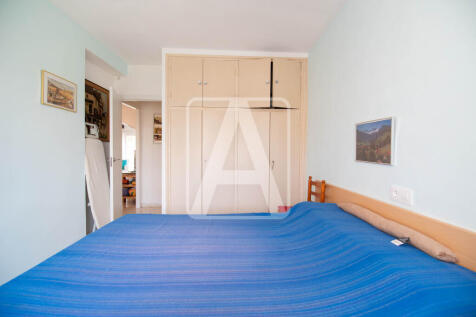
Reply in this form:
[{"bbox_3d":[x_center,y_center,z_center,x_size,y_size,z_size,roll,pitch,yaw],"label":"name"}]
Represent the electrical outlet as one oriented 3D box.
[{"bbox_3d":[1.059,0.240,1.277,0.012,0.090,0.155,1,2,-1],"label":"electrical outlet"}]

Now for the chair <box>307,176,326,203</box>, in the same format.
[{"bbox_3d":[0.754,0.673,2.457,0.450,0.850,0.410,1,2,-1],"label":"chair"}]

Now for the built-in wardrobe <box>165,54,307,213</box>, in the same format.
[{"bbox_3d":[-0.030,-0.260,3.200,2.130,2.520,0.580,0,1,-3],"label":"built-in wardrobe"}]

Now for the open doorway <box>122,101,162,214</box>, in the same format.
[{"bbox_3d":[-1.647,0.017,3.515,0.740,2.030,0.110,1,2,-1],"label":"open doorway"}]

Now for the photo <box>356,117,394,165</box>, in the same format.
[{"bbox_3d":[1.055,-0.131,1.555,0.022,0.330,0.395,1,2,-1],"label":"photo"}]

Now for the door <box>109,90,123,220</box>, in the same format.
[{"bbox_3d":[-1.885,0.028,3.101,0.040,2.030,0.760,0,2,-21],"label":"door"}]

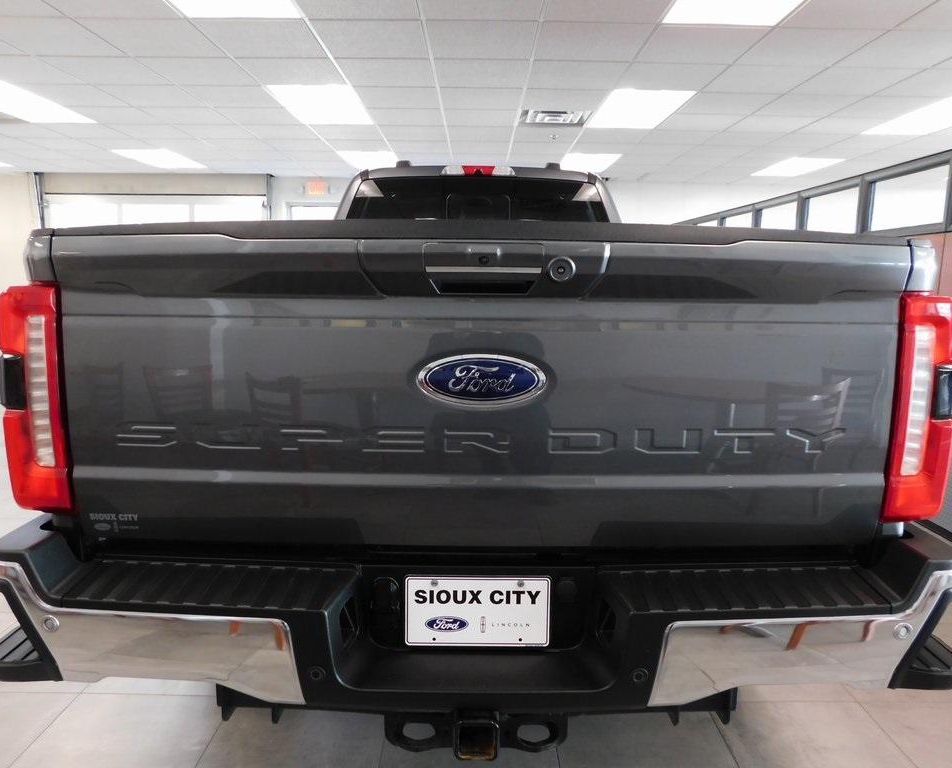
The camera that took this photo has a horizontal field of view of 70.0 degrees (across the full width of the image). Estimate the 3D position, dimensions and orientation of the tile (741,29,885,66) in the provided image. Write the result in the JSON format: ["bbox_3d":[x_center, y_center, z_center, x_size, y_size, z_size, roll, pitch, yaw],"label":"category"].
[{"bbox_3d":[1.851,-1.899,3.815,0.605,0.020,0.605,1,9,0],"label":"tile"}]

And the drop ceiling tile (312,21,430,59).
[{"bbox_3d":[-0.579,-1.951,3.850,0.604,0.020,0.604,1,8,0],"label":"drop ceiling tile"}]

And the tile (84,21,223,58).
[{"bbox_3d":[-1.791,-1.953,3.813,0.605,0.020,0.605,1,9,0],"label":"tile"}]

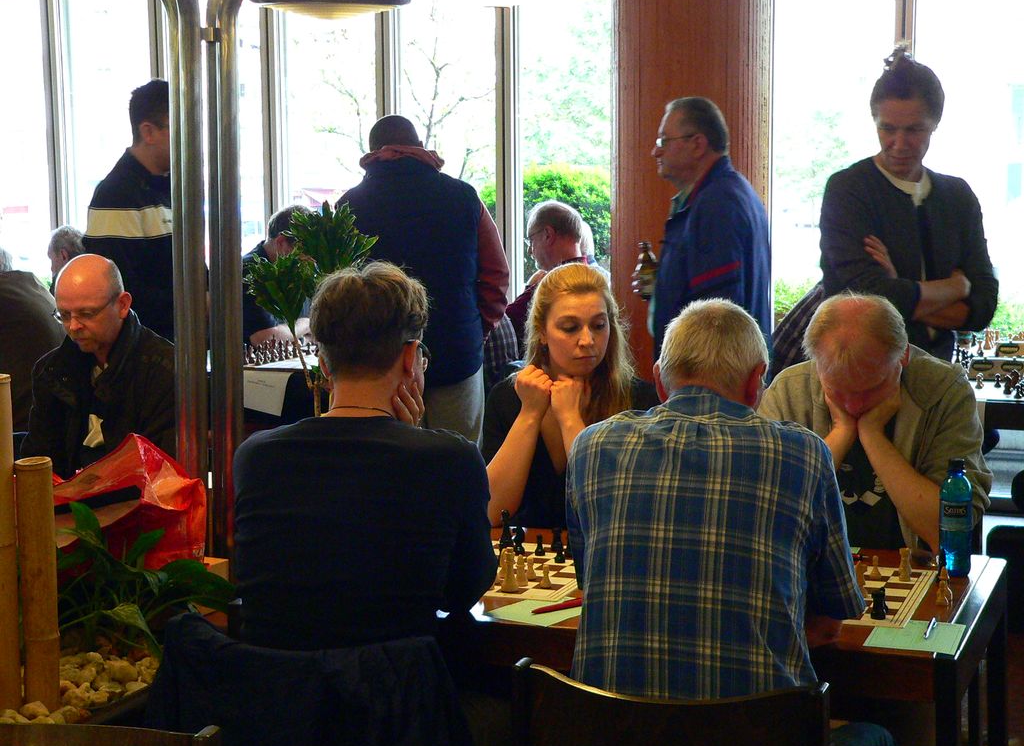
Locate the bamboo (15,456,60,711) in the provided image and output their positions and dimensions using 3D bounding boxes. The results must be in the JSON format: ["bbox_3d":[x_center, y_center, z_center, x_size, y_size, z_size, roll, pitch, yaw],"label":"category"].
[{"bbox_3d":[-0.811,0.364,3.345,0.062,0.433,0.062,-1,7,0],"label":"bamboo"}]

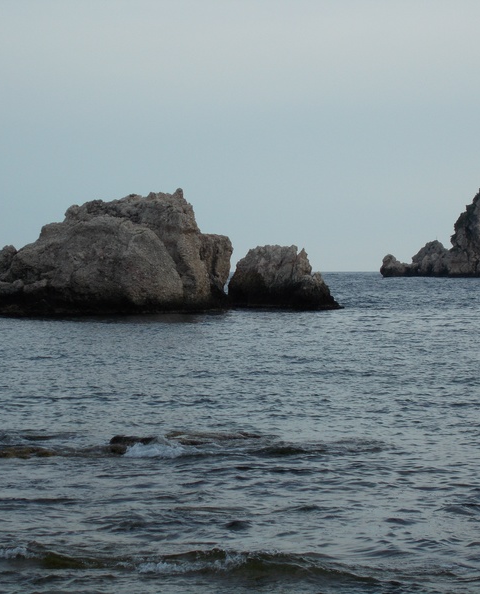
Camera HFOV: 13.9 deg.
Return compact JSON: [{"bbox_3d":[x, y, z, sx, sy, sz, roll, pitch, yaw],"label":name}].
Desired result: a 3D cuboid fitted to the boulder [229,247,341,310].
[{"bbox_3d":[2.400,-1.100,107.000,6.000,3.500,4.600,0,1,0],"label":"boulder"}]

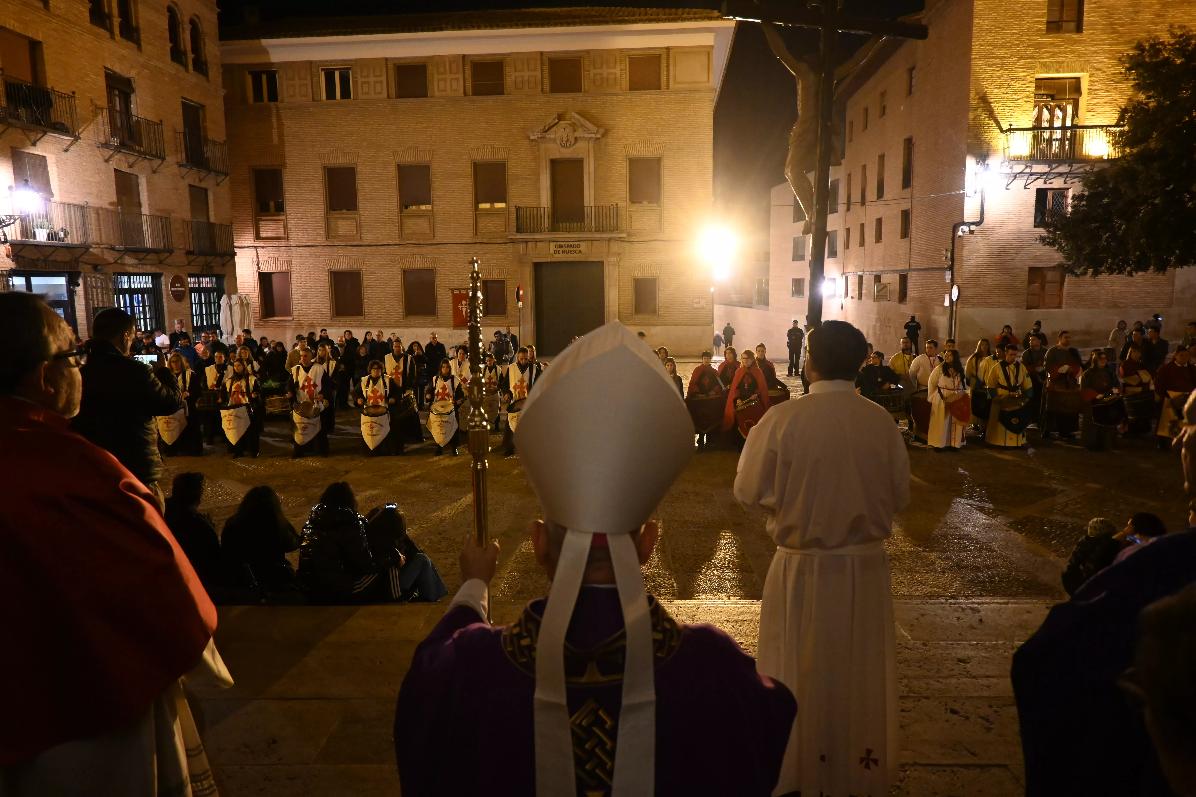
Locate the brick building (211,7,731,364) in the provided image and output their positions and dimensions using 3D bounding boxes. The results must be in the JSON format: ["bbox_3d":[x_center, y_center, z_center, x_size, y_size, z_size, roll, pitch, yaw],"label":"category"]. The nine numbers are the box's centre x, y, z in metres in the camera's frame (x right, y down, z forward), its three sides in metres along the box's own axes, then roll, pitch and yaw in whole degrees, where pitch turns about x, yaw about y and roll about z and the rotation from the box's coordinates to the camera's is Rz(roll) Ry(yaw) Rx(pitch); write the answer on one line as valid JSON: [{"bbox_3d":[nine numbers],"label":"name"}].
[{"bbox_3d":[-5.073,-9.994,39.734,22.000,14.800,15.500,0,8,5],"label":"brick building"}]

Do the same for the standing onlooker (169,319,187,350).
[{"bbox_3d":[-12.863,-1.219,24.500,0.520,1.820,0.350,-4,9,-22],"label":"standing onlooker"}]

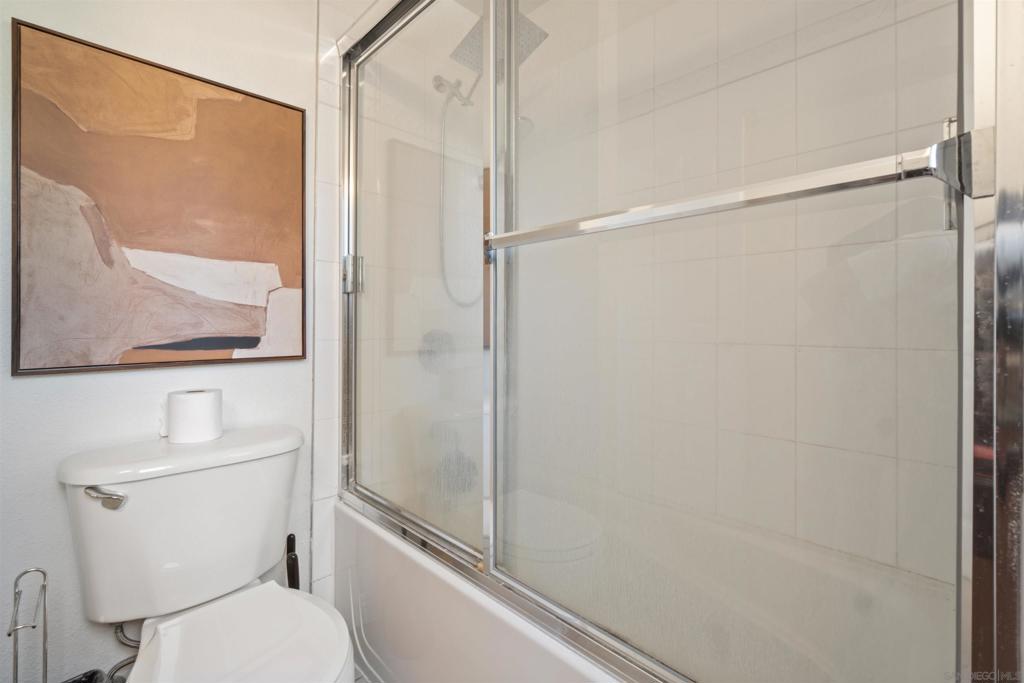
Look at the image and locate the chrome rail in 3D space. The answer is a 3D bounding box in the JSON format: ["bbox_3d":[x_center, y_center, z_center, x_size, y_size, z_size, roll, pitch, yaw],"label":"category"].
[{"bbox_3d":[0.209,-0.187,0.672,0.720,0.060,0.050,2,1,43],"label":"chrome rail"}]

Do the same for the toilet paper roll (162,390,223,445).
[{"bbox_3d":[-0.779,0.182,1.050,0.109,0.113,0.109,0,0,-43],"label":"toilet paper roll"}]

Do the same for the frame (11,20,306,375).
[{"bbox_3d":[-0.865,-0.312,1.128,0.598,0.762,0.035,0,0,-43],"label":"frame"}]

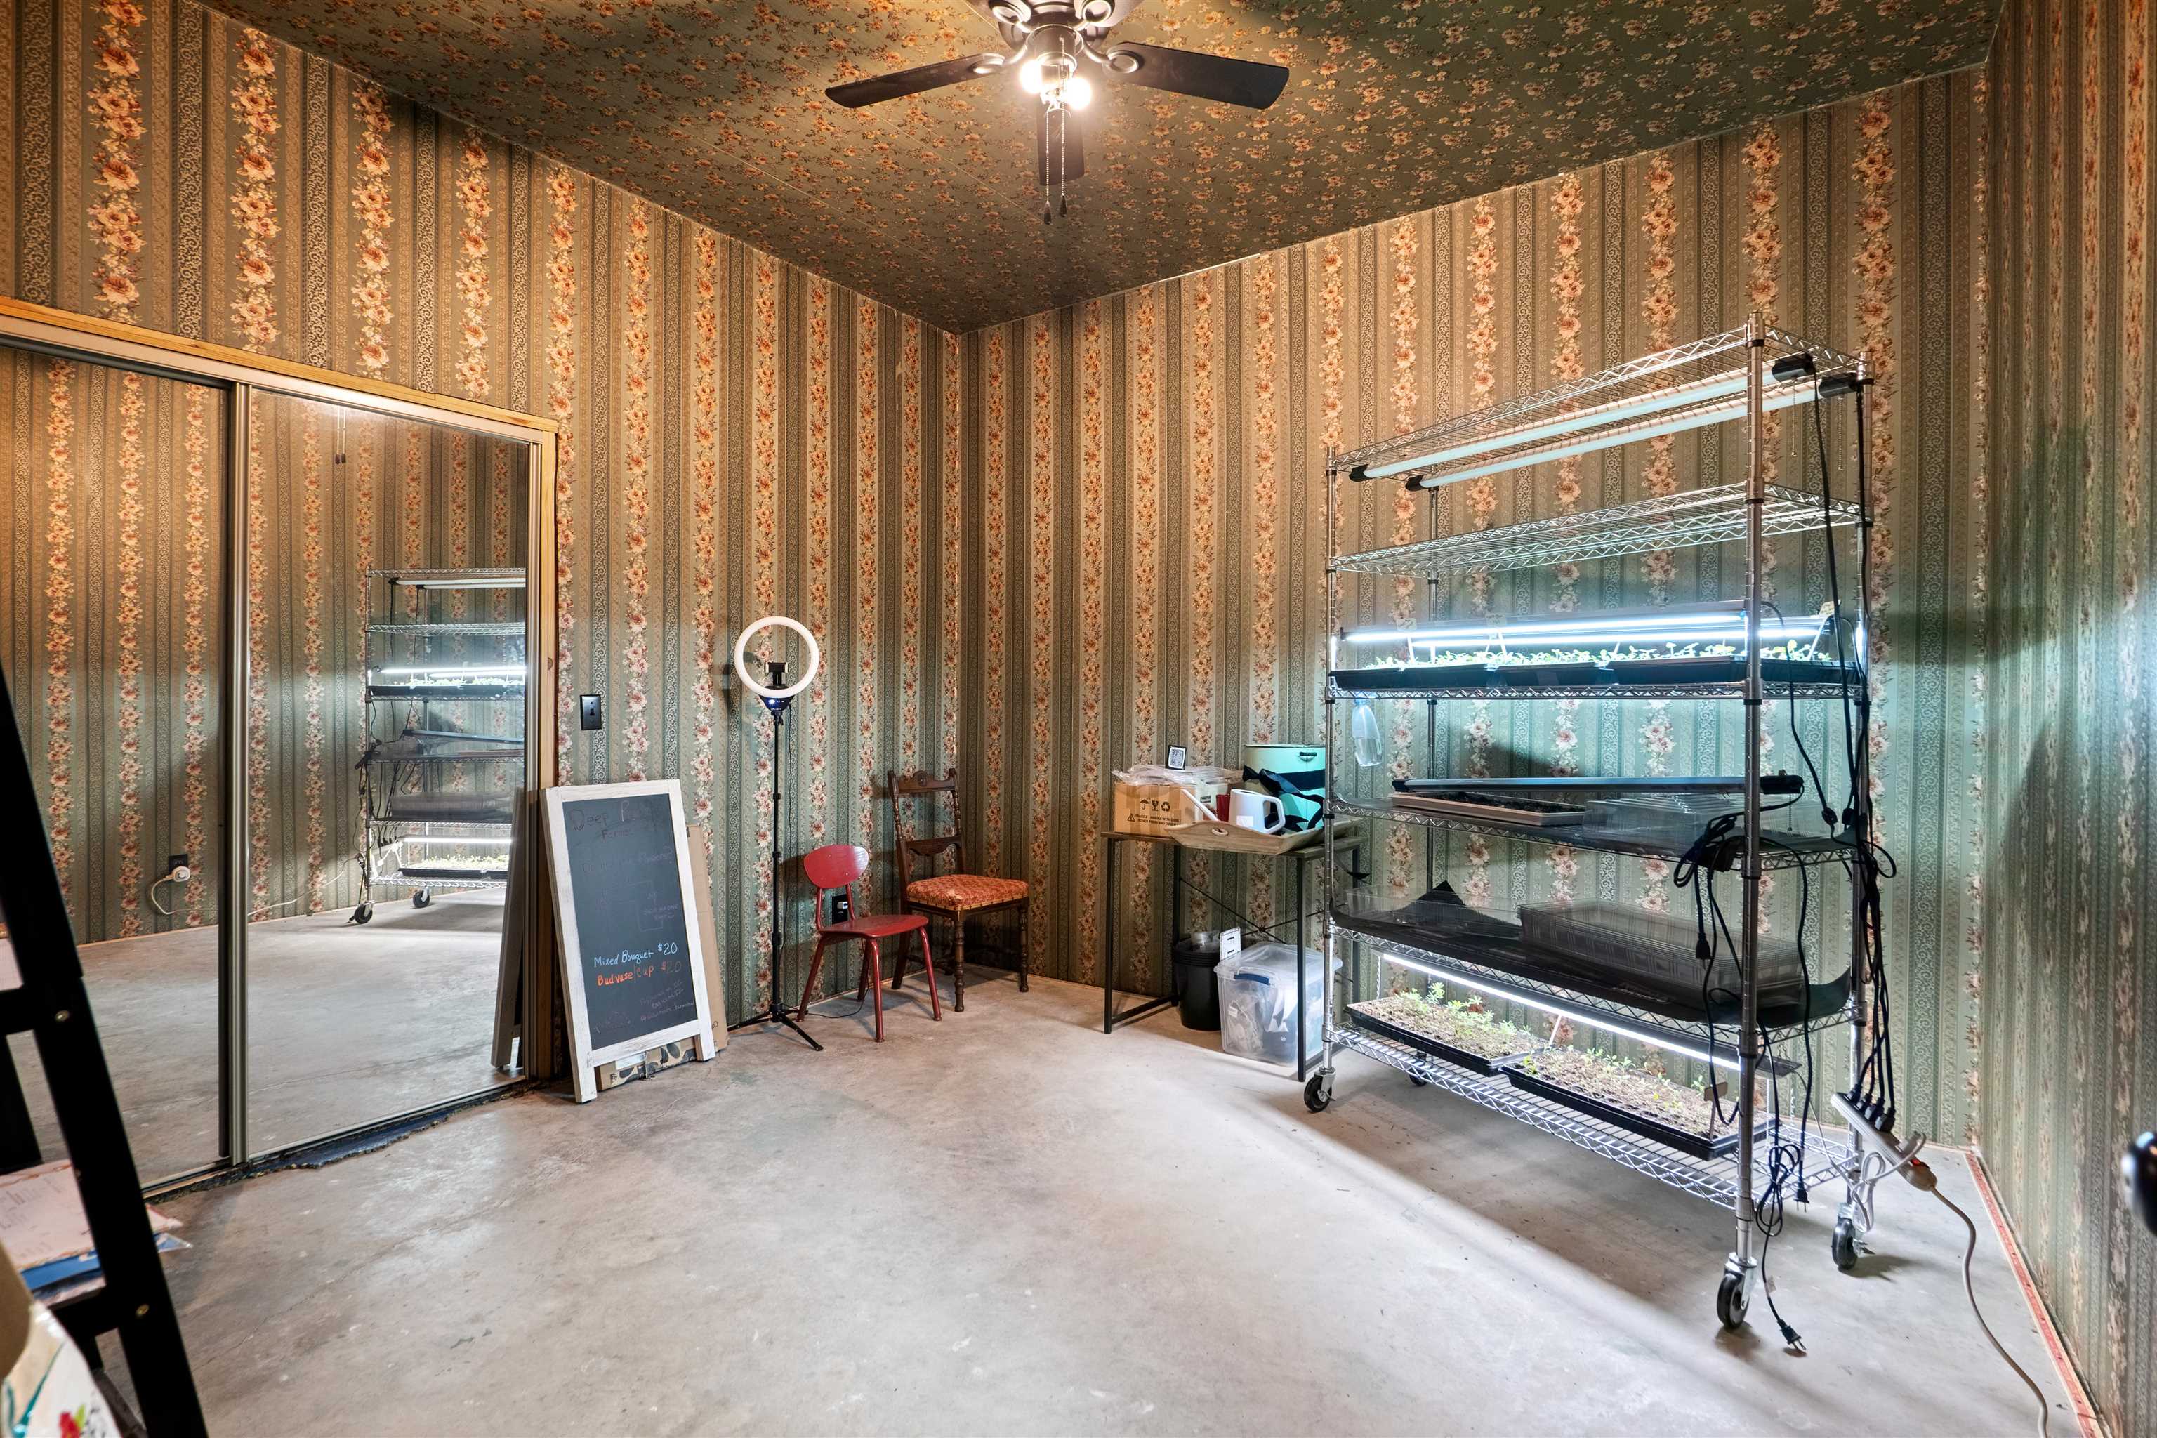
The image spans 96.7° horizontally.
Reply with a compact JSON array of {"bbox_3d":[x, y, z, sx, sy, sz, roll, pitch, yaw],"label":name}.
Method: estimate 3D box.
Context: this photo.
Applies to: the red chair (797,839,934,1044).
[{"bbox_3d":[-0.809,0.841,3.721,0.440,0.660,0.345,1,1,34],"label":"red chair"}]

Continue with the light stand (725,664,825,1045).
[{"bbox_3d":[-1.164,0.461,3.542,0.410,1.420,0.430,0,1,-17],"label":"light stand"}]

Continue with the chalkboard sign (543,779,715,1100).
[{"bbox_3d":[-1.496,0.703,3.197,0.055,0.980,0.470,-14,-8,34],"label":"chalkboard sign"}]

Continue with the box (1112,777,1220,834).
[{"bbox_3d":[0.343,0.333,3.599,0.335,0.190,0.230,1,1,36],"label":"box"}]

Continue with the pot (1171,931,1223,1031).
[{"bbox_3d":[0.480,1.030,3.701,0.218,0.295,0.218,0,1,0],"label":"pot"}]

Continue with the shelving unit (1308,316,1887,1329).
[{"bbox_3d":[1.236,0.206,2.501,0.490,1.975,1.210,0,1,-29],"label":"shelving unit"}]

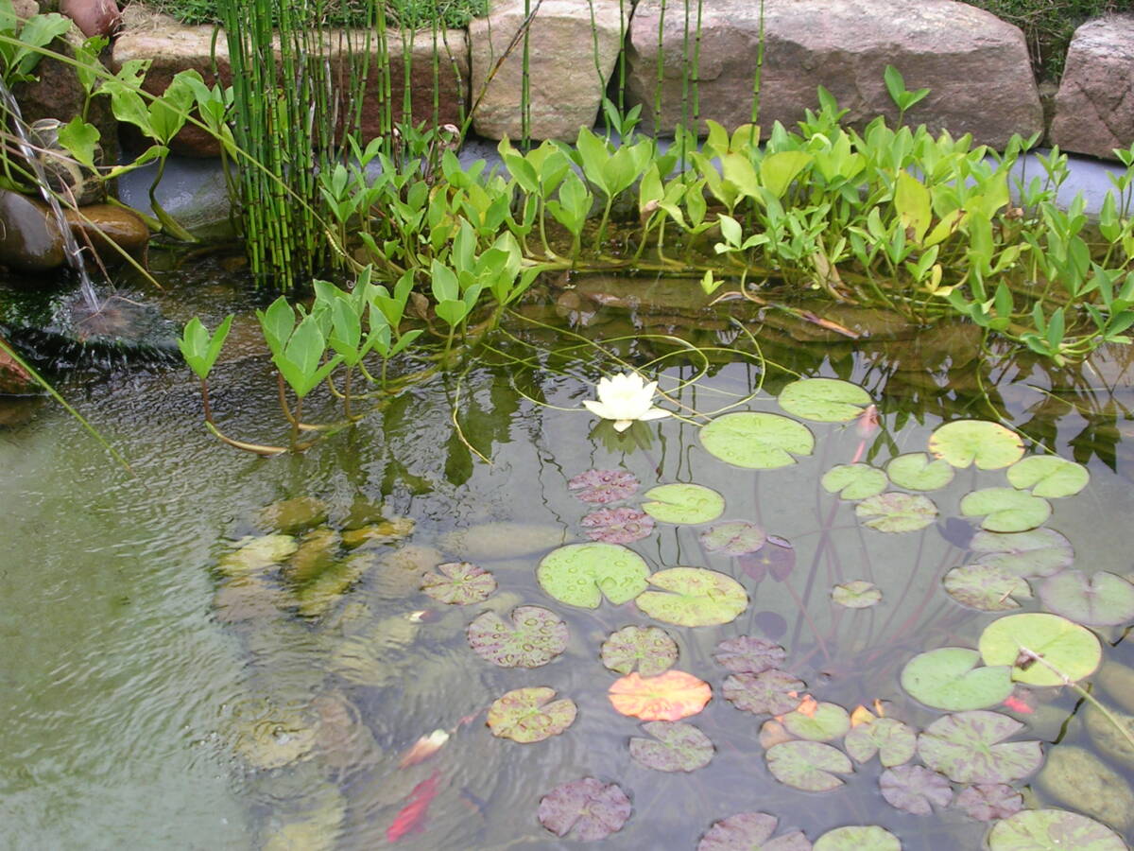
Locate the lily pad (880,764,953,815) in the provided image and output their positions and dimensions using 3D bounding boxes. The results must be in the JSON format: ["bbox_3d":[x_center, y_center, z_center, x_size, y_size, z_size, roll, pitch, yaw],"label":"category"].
[{"bbox_3d":[0.360,0.376,2.267,0.072,0.010,0.081,-14,33,-23],"label":"lily pad"}]

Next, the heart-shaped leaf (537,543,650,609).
[{"bbox_3d":[0.032,0.167,2.481,0.127,0.012,0.131,0,30,0],"label":"heart-shaped leaf"}]

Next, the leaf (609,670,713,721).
[{"bbox_3d":[0.103,0.296,2.408,0.113,0.010,0.092,1,30,2],"label":"leaf"}]

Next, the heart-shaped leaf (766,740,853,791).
[{"bbox_3d":[0.253,0.354,2.290,0.087,0.012,0.089,11,31,20],"label":"heart-shaped leaf"}]

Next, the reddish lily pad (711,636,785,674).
[{"bbox_3d":[0.196,0.242,2.348,0.077,0.014,0.067,-2,30,-3],"label":"reddish lily pad"}]

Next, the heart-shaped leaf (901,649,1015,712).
[{"bbox_3d":[0.432,0.280,2.436,0.123,0.010,0.114,-25,38,-36],"label":"heart-shaped leaf"}]

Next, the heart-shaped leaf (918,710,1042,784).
[{"bbox_3d":[0.436,0.338,2.319,0.140,0.012,0.120,-12,31,-20],"label":"heart-shaped leaf"}]

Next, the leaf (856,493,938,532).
[{"bbox_3d":[0.391,0.100,2.596,0.100,0.016,0.083,-9,31,-15],"label":"leaf"}]

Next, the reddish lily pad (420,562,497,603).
[{"bbox_3d":[-0.129,0.185,2.596,0.089,0.012,0.094,-22,36,-34],"label":"reddish lily pad"}]

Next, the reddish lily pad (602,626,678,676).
[{"bbox_3d":[0.083,0.255,2.480,0.086,0.010,0.097,2,30,3],"label":"reddish lily pad"}]

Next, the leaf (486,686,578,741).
[{"bbox_3d":[-0.037,0.296,2.256,0.096,0.012,0.085,-22,37,-34],"label":"leaf"}]

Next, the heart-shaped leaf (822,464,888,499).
[{"bbox_3d":[0.348,0.065,2.658,0.074,0.012,0.090,23,37,34],"label":"heart-shaped leaf"}]

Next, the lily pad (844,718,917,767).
[{"bbox_3d":[0.334,0.336,2.337,0.074,0.010,0.084,7,30,11],"label":"lily pad"}]

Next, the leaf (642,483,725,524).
[{"bbox_3d":[0.139,0.091,2.613,0.098,0.012,0.093,0,30,0],"label":"leaf"}]

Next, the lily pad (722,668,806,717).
[{"bbox_3d":[0.217,0.292,2.402,0.090,0.012,0.088,0,29,0],"label":"lily pad"}]

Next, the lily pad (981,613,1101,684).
[{"bbox_3d":[0.533,0.250,2.478,0.129,0.012,0.156,26,38,38],"label":"lily pad"}]

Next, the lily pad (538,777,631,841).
[{"bbox_3d":[0.017,0.369,2.127,0.089,0.014,0.094,0,30,0],"label":"lily pad"}]

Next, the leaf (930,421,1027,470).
[{"bbox_3d":[0.511,0.022,2.733,0.117,0.012,0.122,6,30,10],"label":"leaf"}]

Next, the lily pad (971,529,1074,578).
[{"bbox_3d":[0.550,0.153,2.659,0.128,0.010,0.113,-3,30,-6],"label":"lily pad"}]

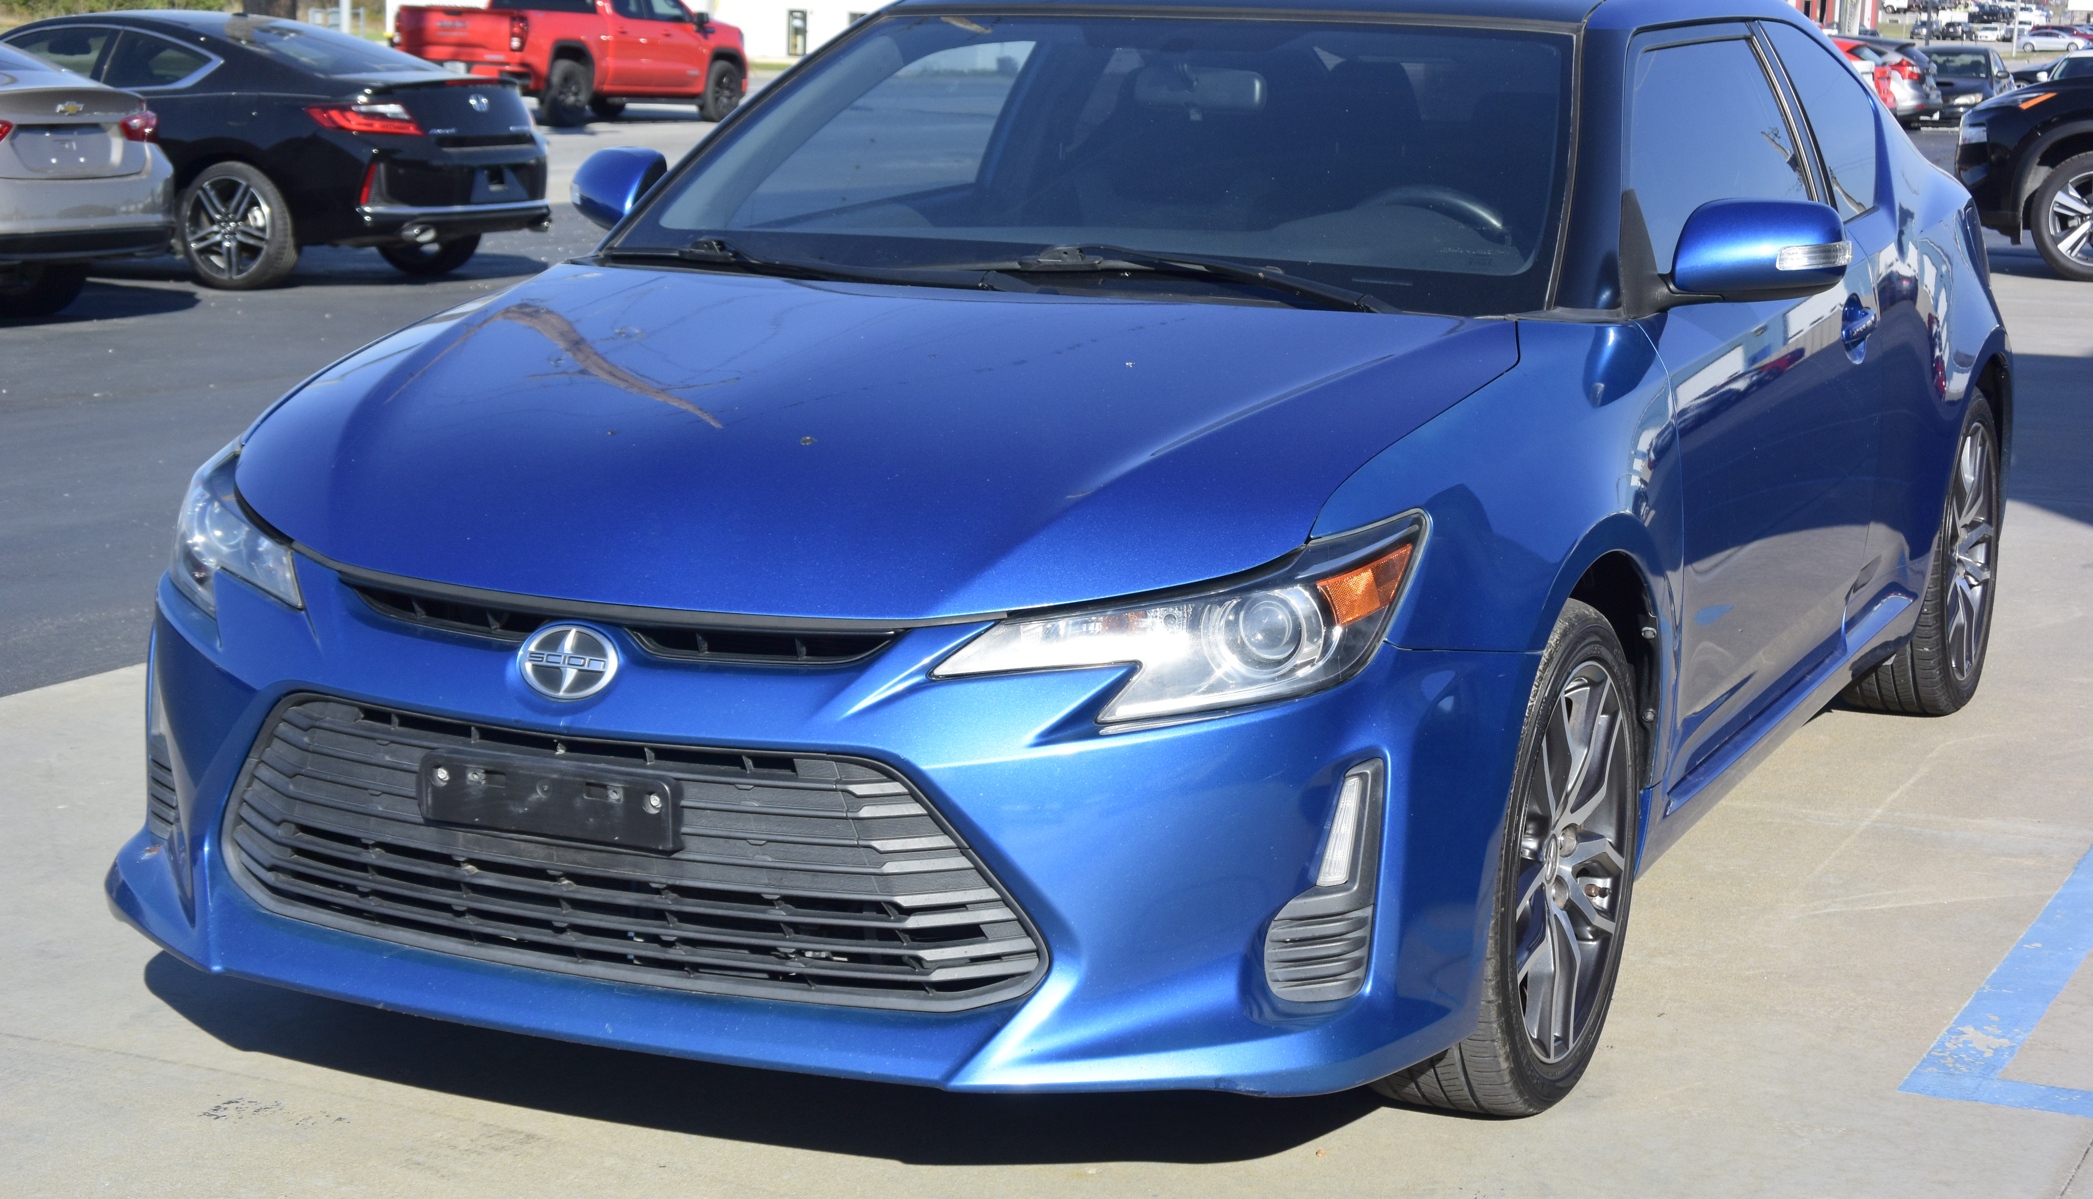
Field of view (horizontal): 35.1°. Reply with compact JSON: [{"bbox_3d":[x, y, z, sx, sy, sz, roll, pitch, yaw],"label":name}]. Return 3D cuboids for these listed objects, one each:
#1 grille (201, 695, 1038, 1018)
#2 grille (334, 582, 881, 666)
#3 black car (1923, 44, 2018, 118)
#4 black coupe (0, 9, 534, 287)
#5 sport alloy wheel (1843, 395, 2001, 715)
[{"bbox_3d":[-0.514,0.269,3.625,1.070,0.275,0.140,6,11,25],"label":"grille"},{"bbox_3d":[-0.492,0.025,3.620,0.720,0.060,0.100,6,11,25],"label":"grille"},{"bbox_3d":[14.853,-8.320,54.285,1.780,1.460,4.570,5,11,22],"label":"black car"},{"bbox_3d":[-5.032,-2.555,18.420,4.834,1.436,1.854,5,11,24],"label":"black coupe"},{"bbox_3d":[1.707,-0.101,6.493,0.225,0.655,0.655,6,11,25],"label":"sport alloy wheel"}]

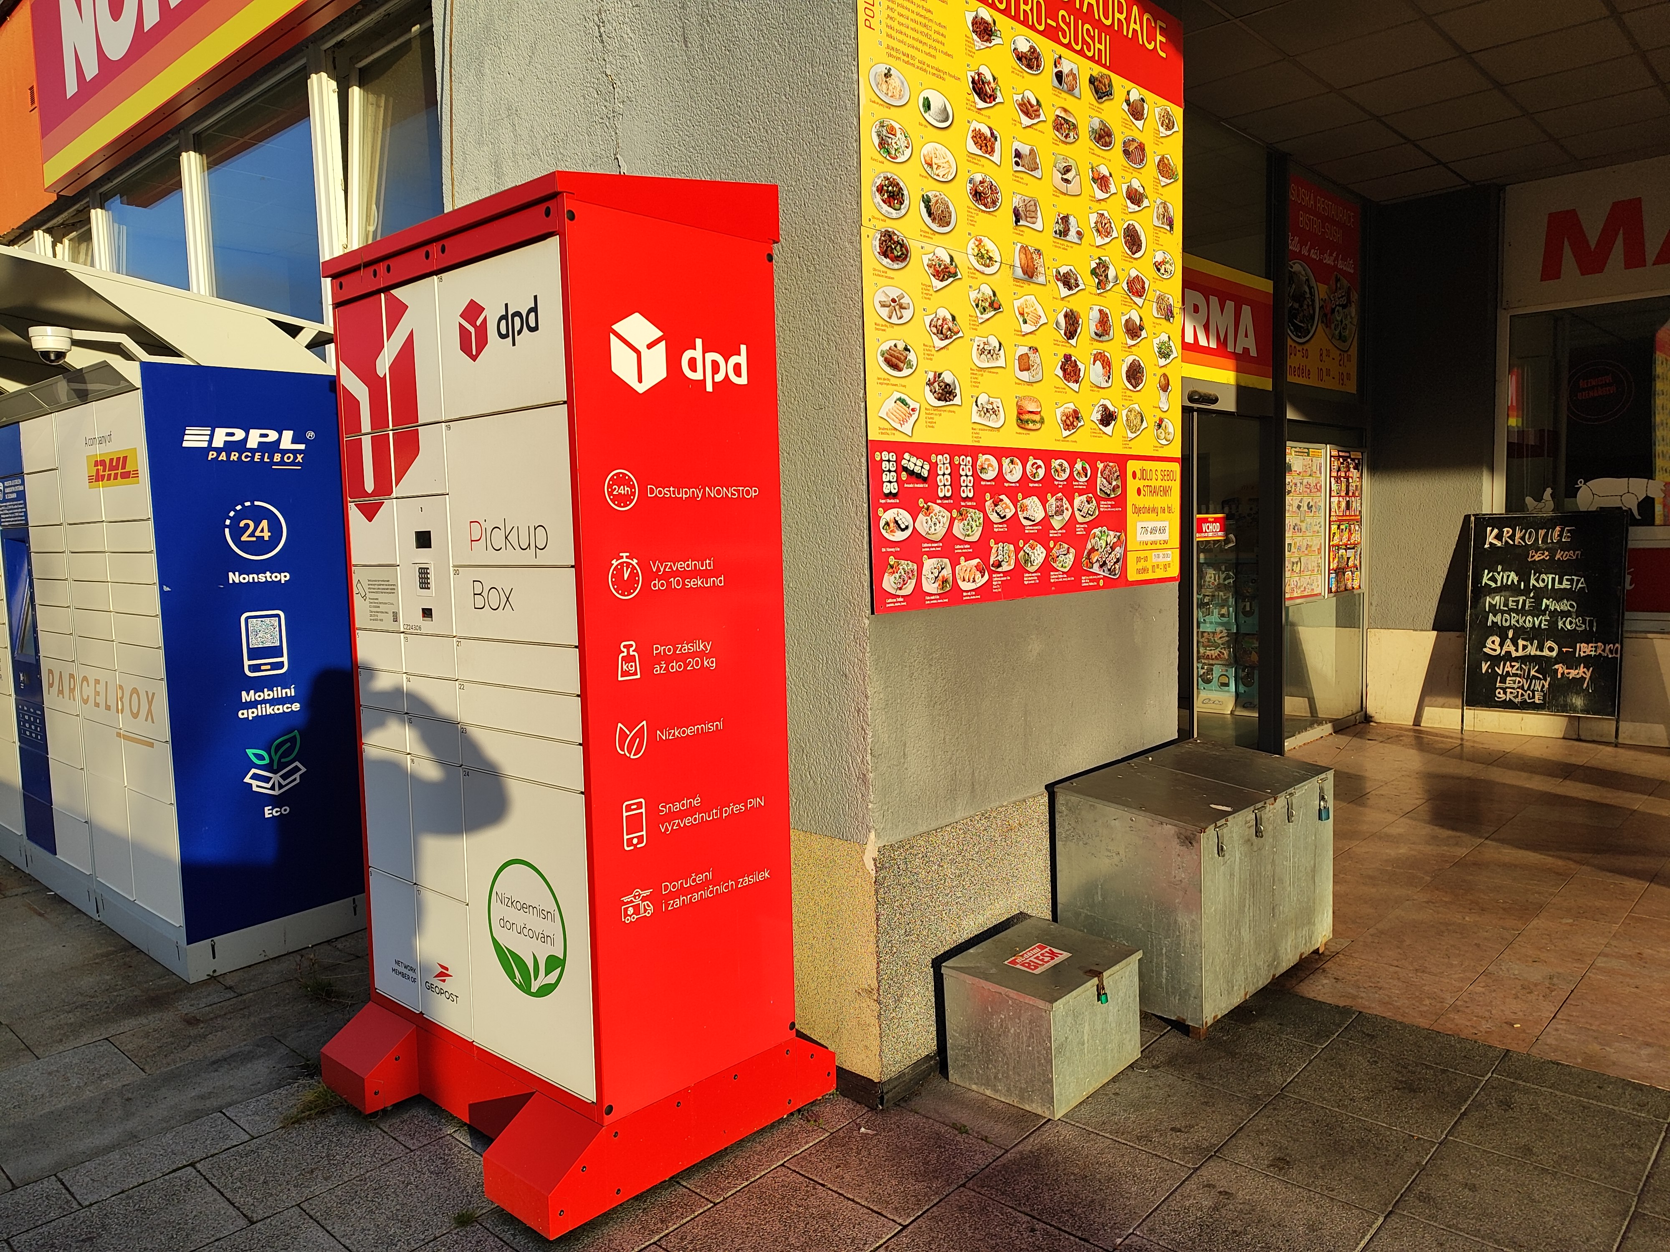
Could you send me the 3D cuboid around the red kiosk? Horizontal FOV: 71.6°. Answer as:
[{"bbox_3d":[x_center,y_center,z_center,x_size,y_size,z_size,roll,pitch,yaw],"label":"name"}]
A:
[{"bbox_3d":[-0.748,0.091,3.124,1.132,2.379,0.919,3,7,42],"label":"red kiosk"}]

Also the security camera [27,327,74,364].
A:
[{"bbox_3d":[-2.512,-0.897,3.711,0.119,0.121,0.119,3,7,42],"label":"security camera"}]

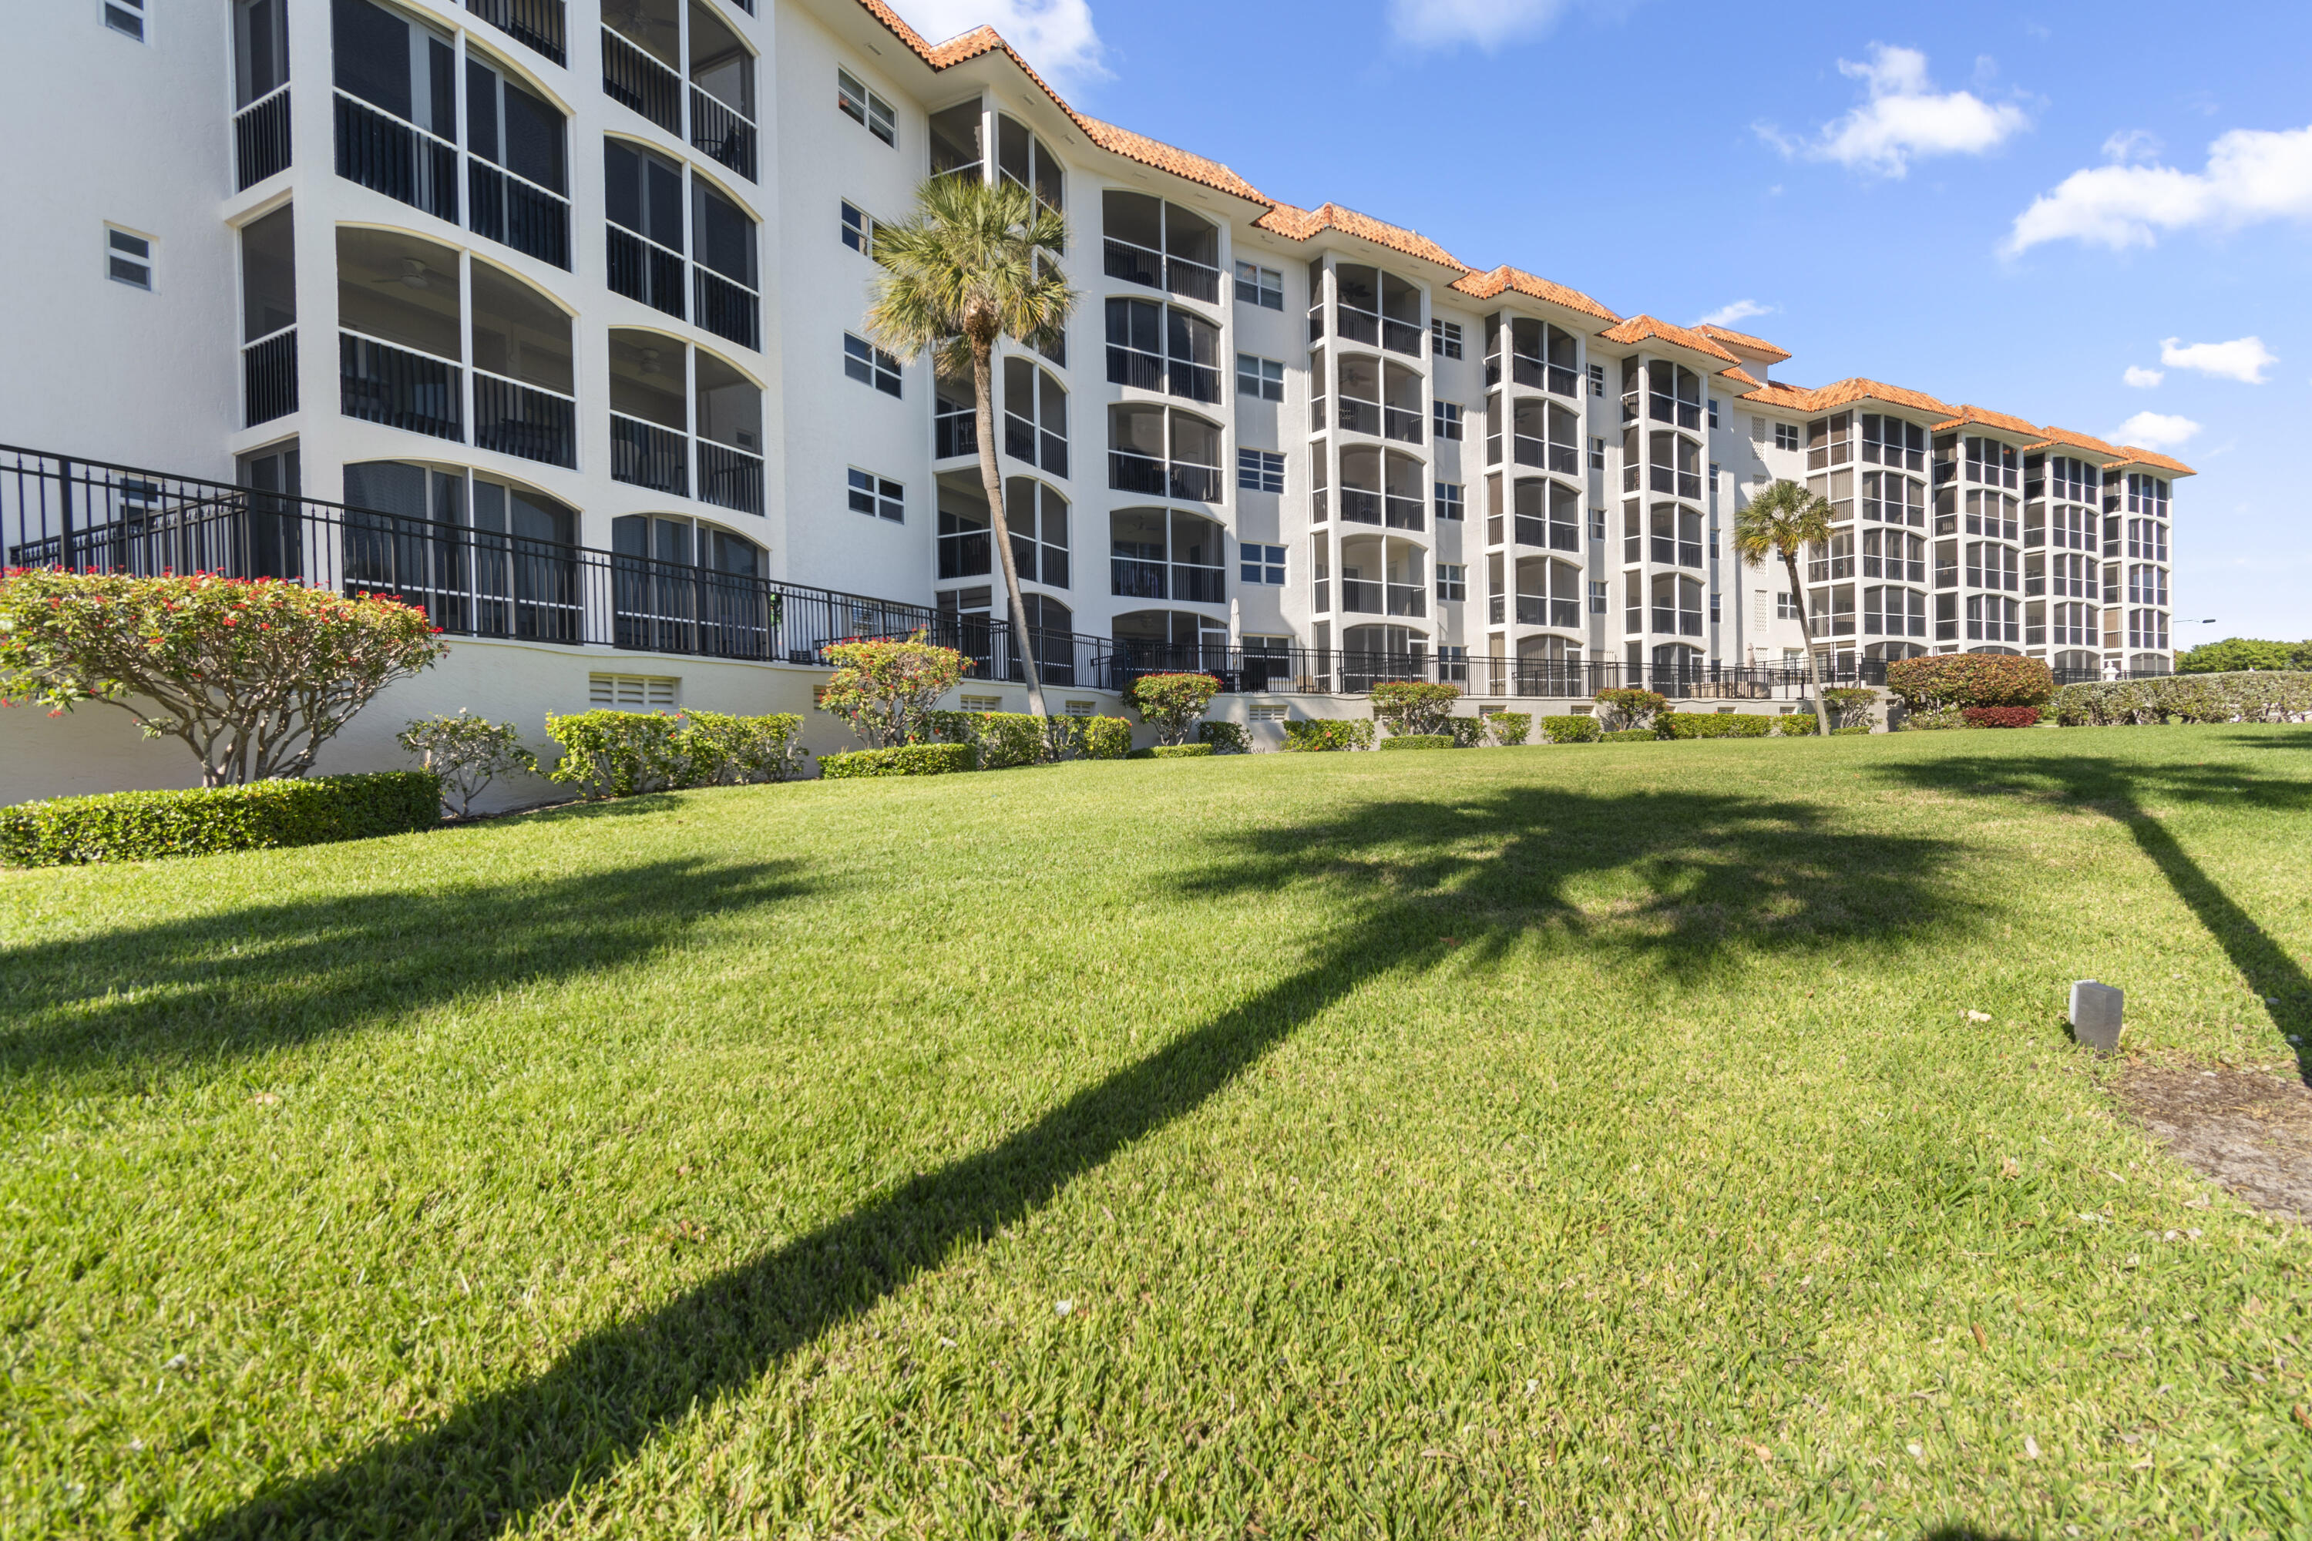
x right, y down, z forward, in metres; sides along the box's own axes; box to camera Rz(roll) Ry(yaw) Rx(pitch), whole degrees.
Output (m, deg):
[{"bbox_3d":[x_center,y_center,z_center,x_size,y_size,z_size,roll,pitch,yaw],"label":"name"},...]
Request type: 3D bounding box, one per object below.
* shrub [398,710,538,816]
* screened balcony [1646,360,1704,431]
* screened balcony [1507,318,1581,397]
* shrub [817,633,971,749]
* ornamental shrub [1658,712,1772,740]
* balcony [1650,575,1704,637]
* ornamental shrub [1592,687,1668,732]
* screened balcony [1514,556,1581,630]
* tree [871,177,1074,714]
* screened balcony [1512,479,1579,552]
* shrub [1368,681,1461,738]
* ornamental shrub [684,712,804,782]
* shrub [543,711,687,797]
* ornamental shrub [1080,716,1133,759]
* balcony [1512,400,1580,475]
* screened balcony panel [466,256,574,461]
[{"bbox_3d":[-6.716,-0.079,9.400,0.950,1.020,1.100,-1,1,29],"label":"shrub"},{"bbox_3d":[20.461,-15.092,39.183,3.640,2.550,1.500,-2,1,-31],"label":"screened balcony"},{"bbox_3d":[13.221,-14.386,33.874,3.399,2.448,1.500,-2,1,-31],"label":"screened balcony"},{"bbox_3d":[-3.866,-0.983,14.170,2.200,2.000,2.000,-1,1,-15],"label":"shrub"},{"bbox_3d":[17.984,-1.395,30.988,4.300,0.870,1.100,-2,1,-31],"label":"ornamental shrub"},{"bbox_3d":[19.965,-6.444,37.907,3.379,2.448,1.500,-2,1,-31],"label":"balcony"},{"bbox_3d":[14.034,-1.671,28.512,2.150,1.500,1.900,-1,1,12],"label":"ornamental shrub"},{"bbox_3d":[13.389,-6.229,34.040,3.399,2.448,1.500,-2,1,-31],"label":"screened balcony"},{"bbox_3d":[-3.361,-5.377,17.320,3.600,10.460,3.700,-1,1,-11],"label":"tree"},{"bbox_3d":[13.333,-8.948,33.985,3.399,2.448,1.500,-2,1,-31],"label":"screened balcony"},{"bbox_3d":[6.427,-1.366,23.884,2.100,1.660,1.800,-2,1,-31],"label":"shrub"},{"bbox_3d":[-5.461,-0.323,12.745,0.900,0.910,1.450,-1,1,29],"label":"ornamental shrub"},{"bbox_3d":[-5.869,-0.176,10.450,0.900,0.900,1.250,-1,1,29],"label":"shrub"},{"bbox_3d":[-0.995,-0.660,19.292,0.850,0.890,0.950,-1,1,29],"label":"ornamental shrub"},{"bbox_3d":[13.277,-11.667,33.929,3.399,2.448,1.500,-2,1,-31],"label":"balcony"},{"bbox_3d":[-8.903,-5.627,13.488,0.200,2.502,1.445,0,1,29],"label":"screened balcony panel"}]

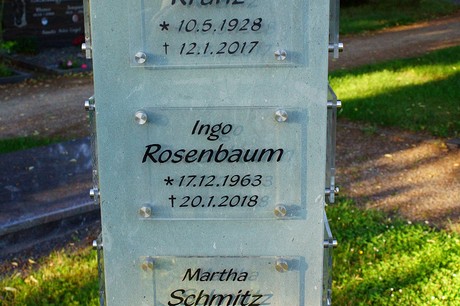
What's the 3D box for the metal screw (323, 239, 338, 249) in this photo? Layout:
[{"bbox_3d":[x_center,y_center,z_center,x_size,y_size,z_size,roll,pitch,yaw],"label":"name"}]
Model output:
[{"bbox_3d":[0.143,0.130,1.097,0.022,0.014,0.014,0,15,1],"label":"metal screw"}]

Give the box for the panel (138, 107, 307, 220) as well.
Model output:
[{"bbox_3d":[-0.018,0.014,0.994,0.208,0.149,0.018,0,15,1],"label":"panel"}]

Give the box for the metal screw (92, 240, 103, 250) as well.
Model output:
[{"bbox_3d":[-0.187,0.131,1.105,0.022,0.014,0.014,0,15,1],"label":"metal screw"}]

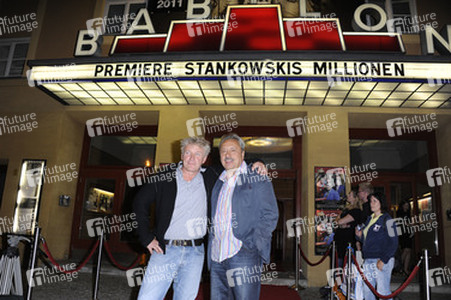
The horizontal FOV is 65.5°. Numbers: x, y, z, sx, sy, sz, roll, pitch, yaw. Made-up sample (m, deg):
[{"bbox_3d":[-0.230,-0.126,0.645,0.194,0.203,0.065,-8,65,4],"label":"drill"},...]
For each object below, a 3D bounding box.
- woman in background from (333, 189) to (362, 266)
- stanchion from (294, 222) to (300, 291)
[{"bbox_3d":[1.778,1.405,5.061,0.420,1.620,0.500,5,-10,-14],"label":"woman in background"},{"bbox_3d":[1.245,1.809,6.049,0.250,1.120,0.250,2,-10,0],"label":"stanchion"}]

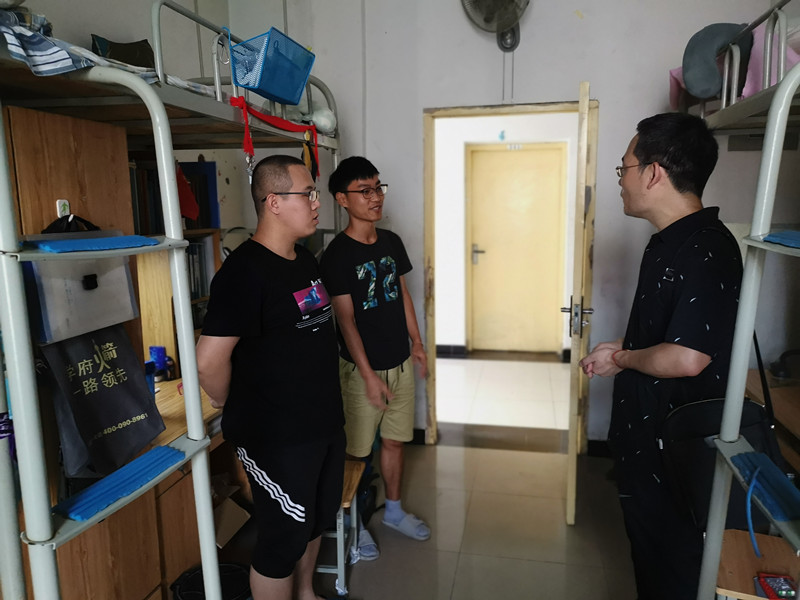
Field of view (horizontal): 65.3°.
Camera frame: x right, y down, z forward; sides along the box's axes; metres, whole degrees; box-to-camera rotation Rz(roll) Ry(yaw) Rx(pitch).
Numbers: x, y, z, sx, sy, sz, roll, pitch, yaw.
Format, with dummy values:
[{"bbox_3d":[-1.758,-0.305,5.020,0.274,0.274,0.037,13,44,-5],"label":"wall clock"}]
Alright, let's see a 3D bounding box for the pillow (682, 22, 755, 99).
[{"bbox_3d":[1.448,-1.089,2.846,0.290,0.330,0.140,0,9,6],"label":"pillow"}]

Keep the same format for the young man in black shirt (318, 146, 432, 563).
[{"bbox_3d":[-0.113,0.242,2.735,0.490,1.710,0.360,-7,11,-34],"label":"young man in black shirt"}]

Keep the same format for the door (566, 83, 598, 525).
[{"bbox_3d":[0.912,0.006,3.189,0.055,1.990,0.865,2,9,16],"label":"door"}]

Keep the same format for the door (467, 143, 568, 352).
[{"bbox_3d":[1.146,-0.489,6.210,0.970,2.060,0.080,1,9,12],"label":"door"}]

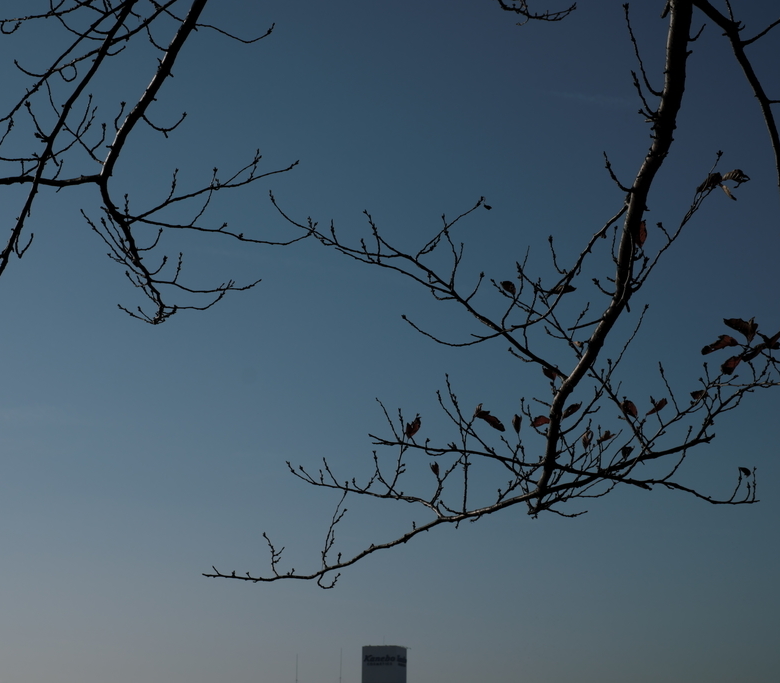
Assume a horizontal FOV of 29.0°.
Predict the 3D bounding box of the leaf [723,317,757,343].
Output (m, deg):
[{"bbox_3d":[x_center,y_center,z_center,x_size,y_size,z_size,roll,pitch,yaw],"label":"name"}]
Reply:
[{"bbox_3d":[0.695,-0.024,3.000,0.034,0.070,0.020,-43,-8,10],"label":"leaf"}]

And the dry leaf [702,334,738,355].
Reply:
[{"bbox_3d":[0.658,0.006,3.000,0.077,0.020,0.027,-13,-3,12],"label":"dry leaf"}]

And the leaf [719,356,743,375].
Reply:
[{"bbox_3d":[0.679,0.048,3.000,0.049,0.026,0.020,-46,-10,8],"label":"leaf"}]

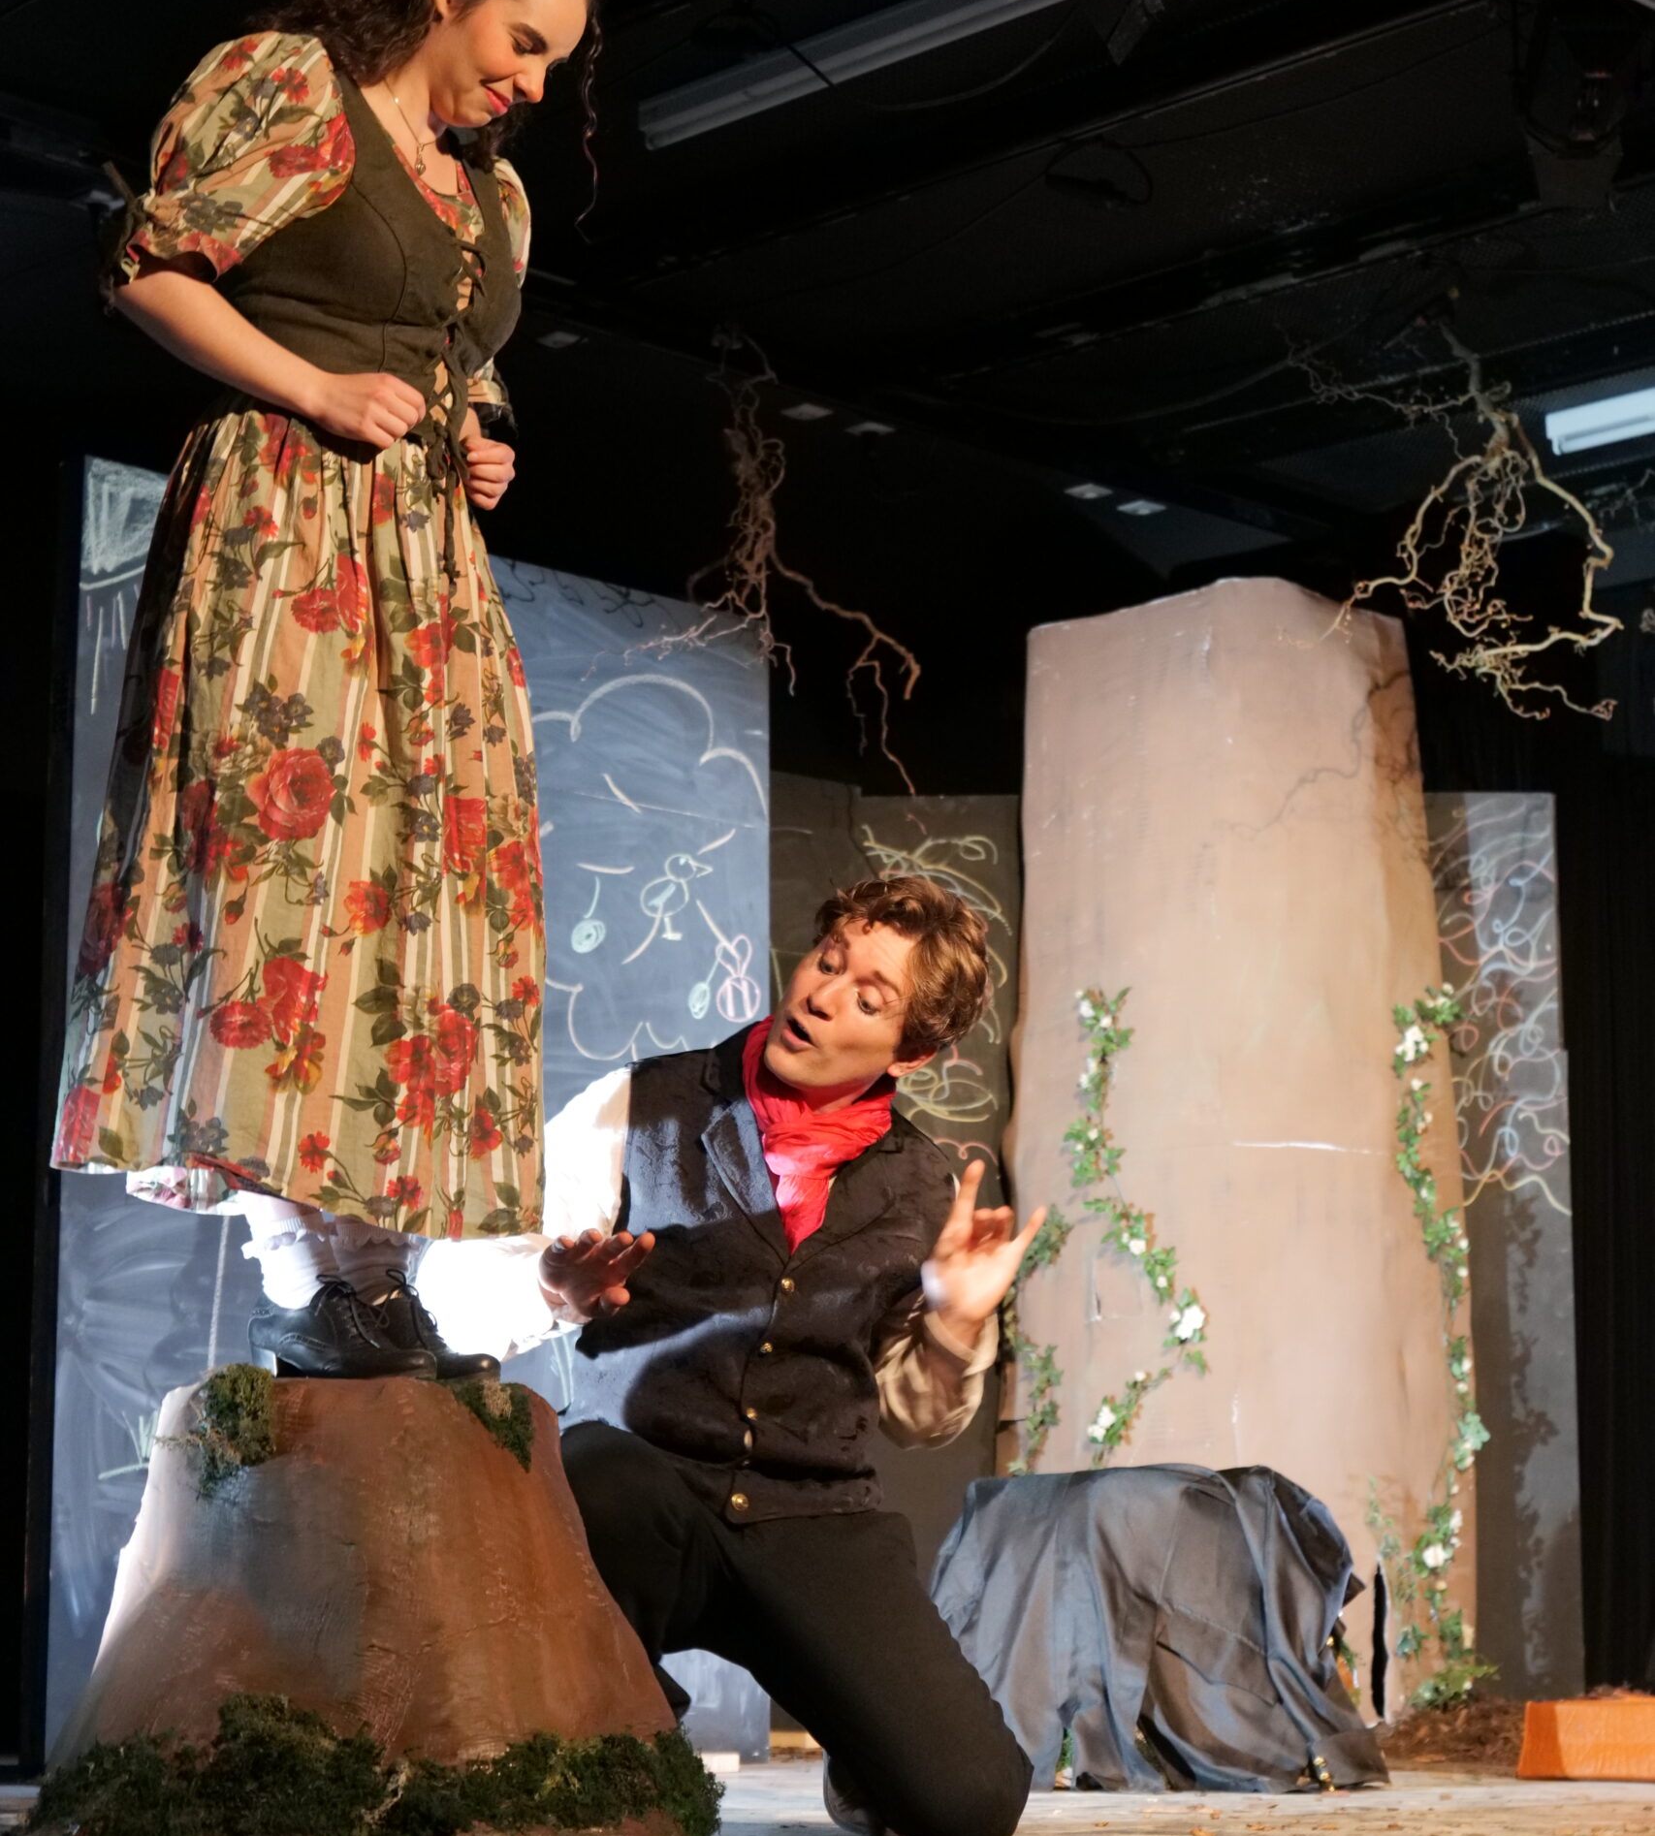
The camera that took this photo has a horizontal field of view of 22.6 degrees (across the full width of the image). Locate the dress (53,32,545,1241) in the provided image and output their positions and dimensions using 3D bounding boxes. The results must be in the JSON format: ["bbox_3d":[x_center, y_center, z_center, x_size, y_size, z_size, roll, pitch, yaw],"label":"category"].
[{"bbox_3d":[-0.577,-0.321,4.552,0.500,1.370,0.540,-9,-14,43],"label":"dress"}]

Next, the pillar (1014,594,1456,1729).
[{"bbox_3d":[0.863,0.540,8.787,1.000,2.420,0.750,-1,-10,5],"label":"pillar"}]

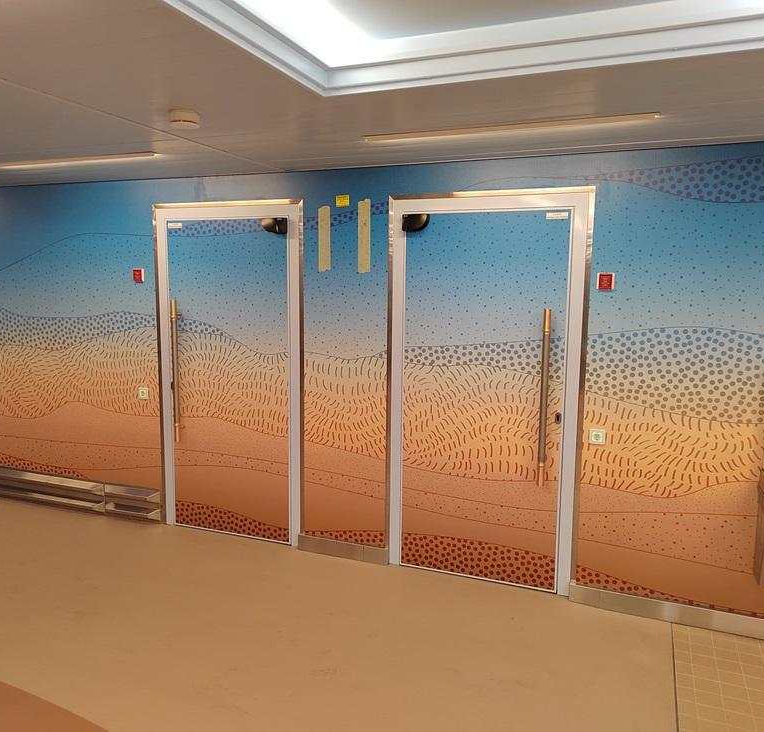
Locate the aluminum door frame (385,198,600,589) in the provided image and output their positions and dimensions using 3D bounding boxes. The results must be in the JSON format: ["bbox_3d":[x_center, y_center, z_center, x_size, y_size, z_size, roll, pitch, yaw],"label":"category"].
[{"bbox_3d":[0.549,0.145,3.578,1.100,2.160,0.100,4,8,22],"label":"aluminum door frame"}]

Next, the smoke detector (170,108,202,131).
[{"bbox_3d":[-0.778,-0.973,2.566,0.110,0.048,0.110,4,8,22],"label":"smoke detector"}]

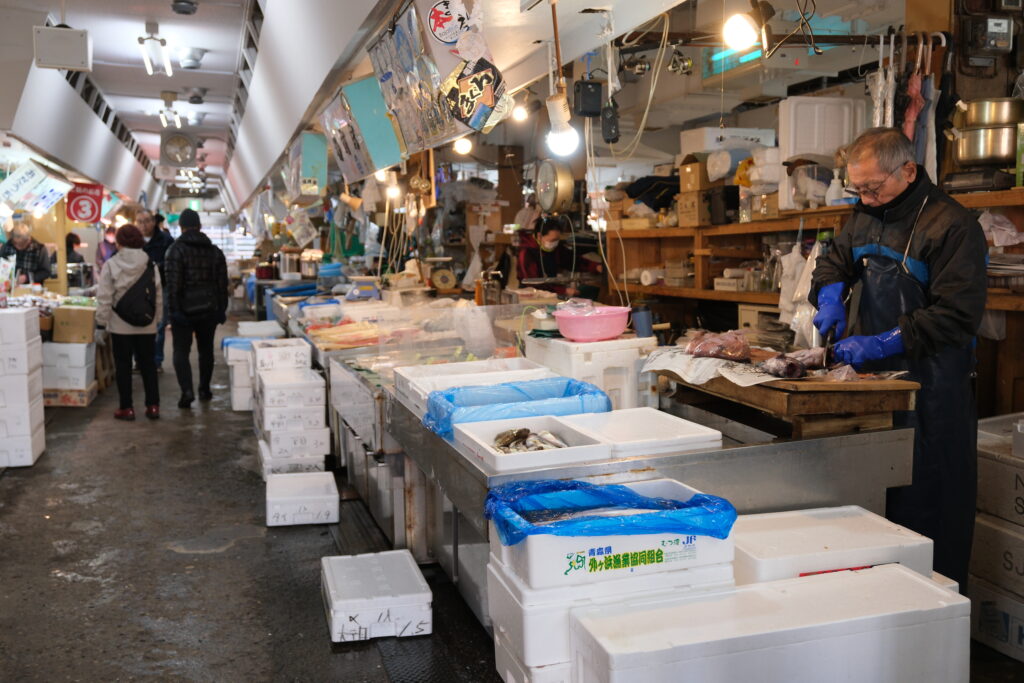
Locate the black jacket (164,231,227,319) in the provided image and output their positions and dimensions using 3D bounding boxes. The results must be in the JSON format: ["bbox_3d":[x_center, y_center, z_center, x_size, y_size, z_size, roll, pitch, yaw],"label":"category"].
[{"bbox_3d":[-2.773,-0.589,8.500,0.520,0.800,0.330,-2,6,-17],"label":"black jacket"}]

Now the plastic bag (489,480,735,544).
[{"bbox_3d":[0.242,0.417,2.365,0.538,0.086,0.295,-3,7,-17],"label":"plastic bag"}]

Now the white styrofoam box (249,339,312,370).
[{"bbox_3d":[-1.592,0.089,6.660,0.354,0.141,0.525,-2,6,-18],"label":"white styrofoam box"}]

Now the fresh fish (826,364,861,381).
[{"bbox_3d":[1.032,0.093,3.026,0.100,0.045,0.070,-3,6,-17],"label":"fresh fish"}]

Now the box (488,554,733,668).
[{"bbox_3d":[0.238,0.624,2.392,0.531,0.170,0.299,-3,7,-17],"label":"box"}]

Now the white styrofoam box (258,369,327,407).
[{"bbox_3d":[-1.360,0.291,5.950,0.352,0.137,0.520,-2,6,-17],"label":"white styrofoam box"}]

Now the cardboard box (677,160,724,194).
[{"bbox_3d":[1.227,-1.044,6.195,0.190,0.178,0.250,-3,6,-17],"label":"cardboard box"}]

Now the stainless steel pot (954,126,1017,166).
[{"bbox_3d":[1.905,-0.780,3.880,0.245,0.155,0.245,-1,6,0],"label":"stainless steel pot"}]

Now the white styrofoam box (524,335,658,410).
[{"bbox_3d":[0.314,0.114,3.687,0.372,0.270,0.350,-3,7,-24],"label":"white styrofoam box"}]

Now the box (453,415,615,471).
[{"bbox_3d":[0.050,0.302,2.915,0.342,0.056,0.448,-3,6,-18],"label":"box"}]

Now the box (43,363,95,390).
[{"bbox_3d":[-4.194,0.320,9.161,0.390,0.200,0.440,-2,6,-11],"label":"box"}]

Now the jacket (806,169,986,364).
[{"bbox_3d":[1.173,-0.241,2.950,0.380,0.600,0.480,-3,7,-24],"label":"jacket"}]

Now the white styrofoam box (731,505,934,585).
[{"bbox_3d":[0.774,0.541,2.514,0.490,0.098,0.335,-2,7,-16],"label":"white styrofoam box"}]

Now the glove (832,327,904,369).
[{"bbox_3d":[1.113,0.019,3.020,0.215,0.098,0.092,-19,15,-32],"label":"glove"}]

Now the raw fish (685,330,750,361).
[{"bbox_3d":[0.765,0.014,3.569,0.225,0.090,0.145,3,6,25],"label":"raw fish"}]

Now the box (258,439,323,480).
[{"bbox_3d":[-1.387,0.750,6.136,0.362,0.143,0.510,-2,7,-16],"label":"box"}]

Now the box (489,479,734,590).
[{"bbox_3d":[0.250,0.483,2.472,0.540,0.140,0.315,-3,6,-18],"label":"box"}]

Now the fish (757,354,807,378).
[{"bbox_3d":[0.878,0.073,3.126,0.160,0.070,0.085,1,6,20],"label":"fish"}]

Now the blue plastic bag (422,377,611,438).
[{"bbox_3d":[0.019,0.209,3.062,0.521,0.097,0.347,-3,7,-17],"label":"blue plastic bag"}]

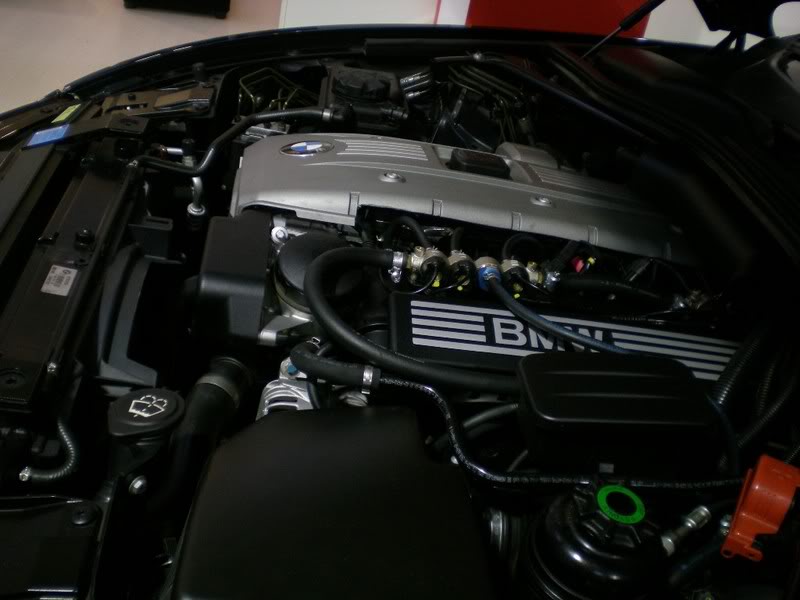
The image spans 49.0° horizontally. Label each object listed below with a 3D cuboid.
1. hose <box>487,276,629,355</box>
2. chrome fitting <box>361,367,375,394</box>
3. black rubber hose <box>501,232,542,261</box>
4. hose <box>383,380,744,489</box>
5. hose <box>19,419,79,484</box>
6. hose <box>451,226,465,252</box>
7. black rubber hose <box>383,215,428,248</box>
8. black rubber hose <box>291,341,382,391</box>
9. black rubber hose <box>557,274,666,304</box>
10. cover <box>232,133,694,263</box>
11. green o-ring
[{"bbox_3d":[0.163,0.017,0.902,0.149,0.050,0.063,5,25,-15],"label":"hose"},{"bbox_3d":[-0.031,0.078,0.847,0.010,0.025,0.022,15,26,14],"label":"chrome fitting"},{"bbox_3d":[0.134,-0.059,0.951,0.059,0.027,0.038,5,25,-15],"label":"black rubber hose"},{"bbox_3d":[0.151,0.121,0.830,0.327,0.045,0.146,5,25,-15],"label":"hose"},{"bbox_3d":[-0.293,0.125,0.740,0.046,0.044,0.047,5,25,-15],"label":"hose"},{"bbox_3d":[0.063,-0.065,0.935,0.018,0.030,0.030,5,25,-15],"label":"hose"},{"bbox_3d":[0.009,-0.069,0.940,0.044,0.041,0.045,5,25,-15],"label":"black rubber hose"},{"bbox_3d":[-0.058,0.059,0.856,0.096,0.026,0.028,15,26,14],"label":"black rubber hose"},{"bbox_3d":[0.248,-0.012,1.028,0.135,0.017,0.017,11,26,-8],"label":"black rubber hose"},{"bbox_3d":[0.087,-0.146,1.104,0.572,0.078,0.216,6,27,-11],"label":"cover"},{"bbox_3d":[0.167,0.155,0.665,0.039,0.003,0.039,6,32,-11],"label":"green o-ring"}]

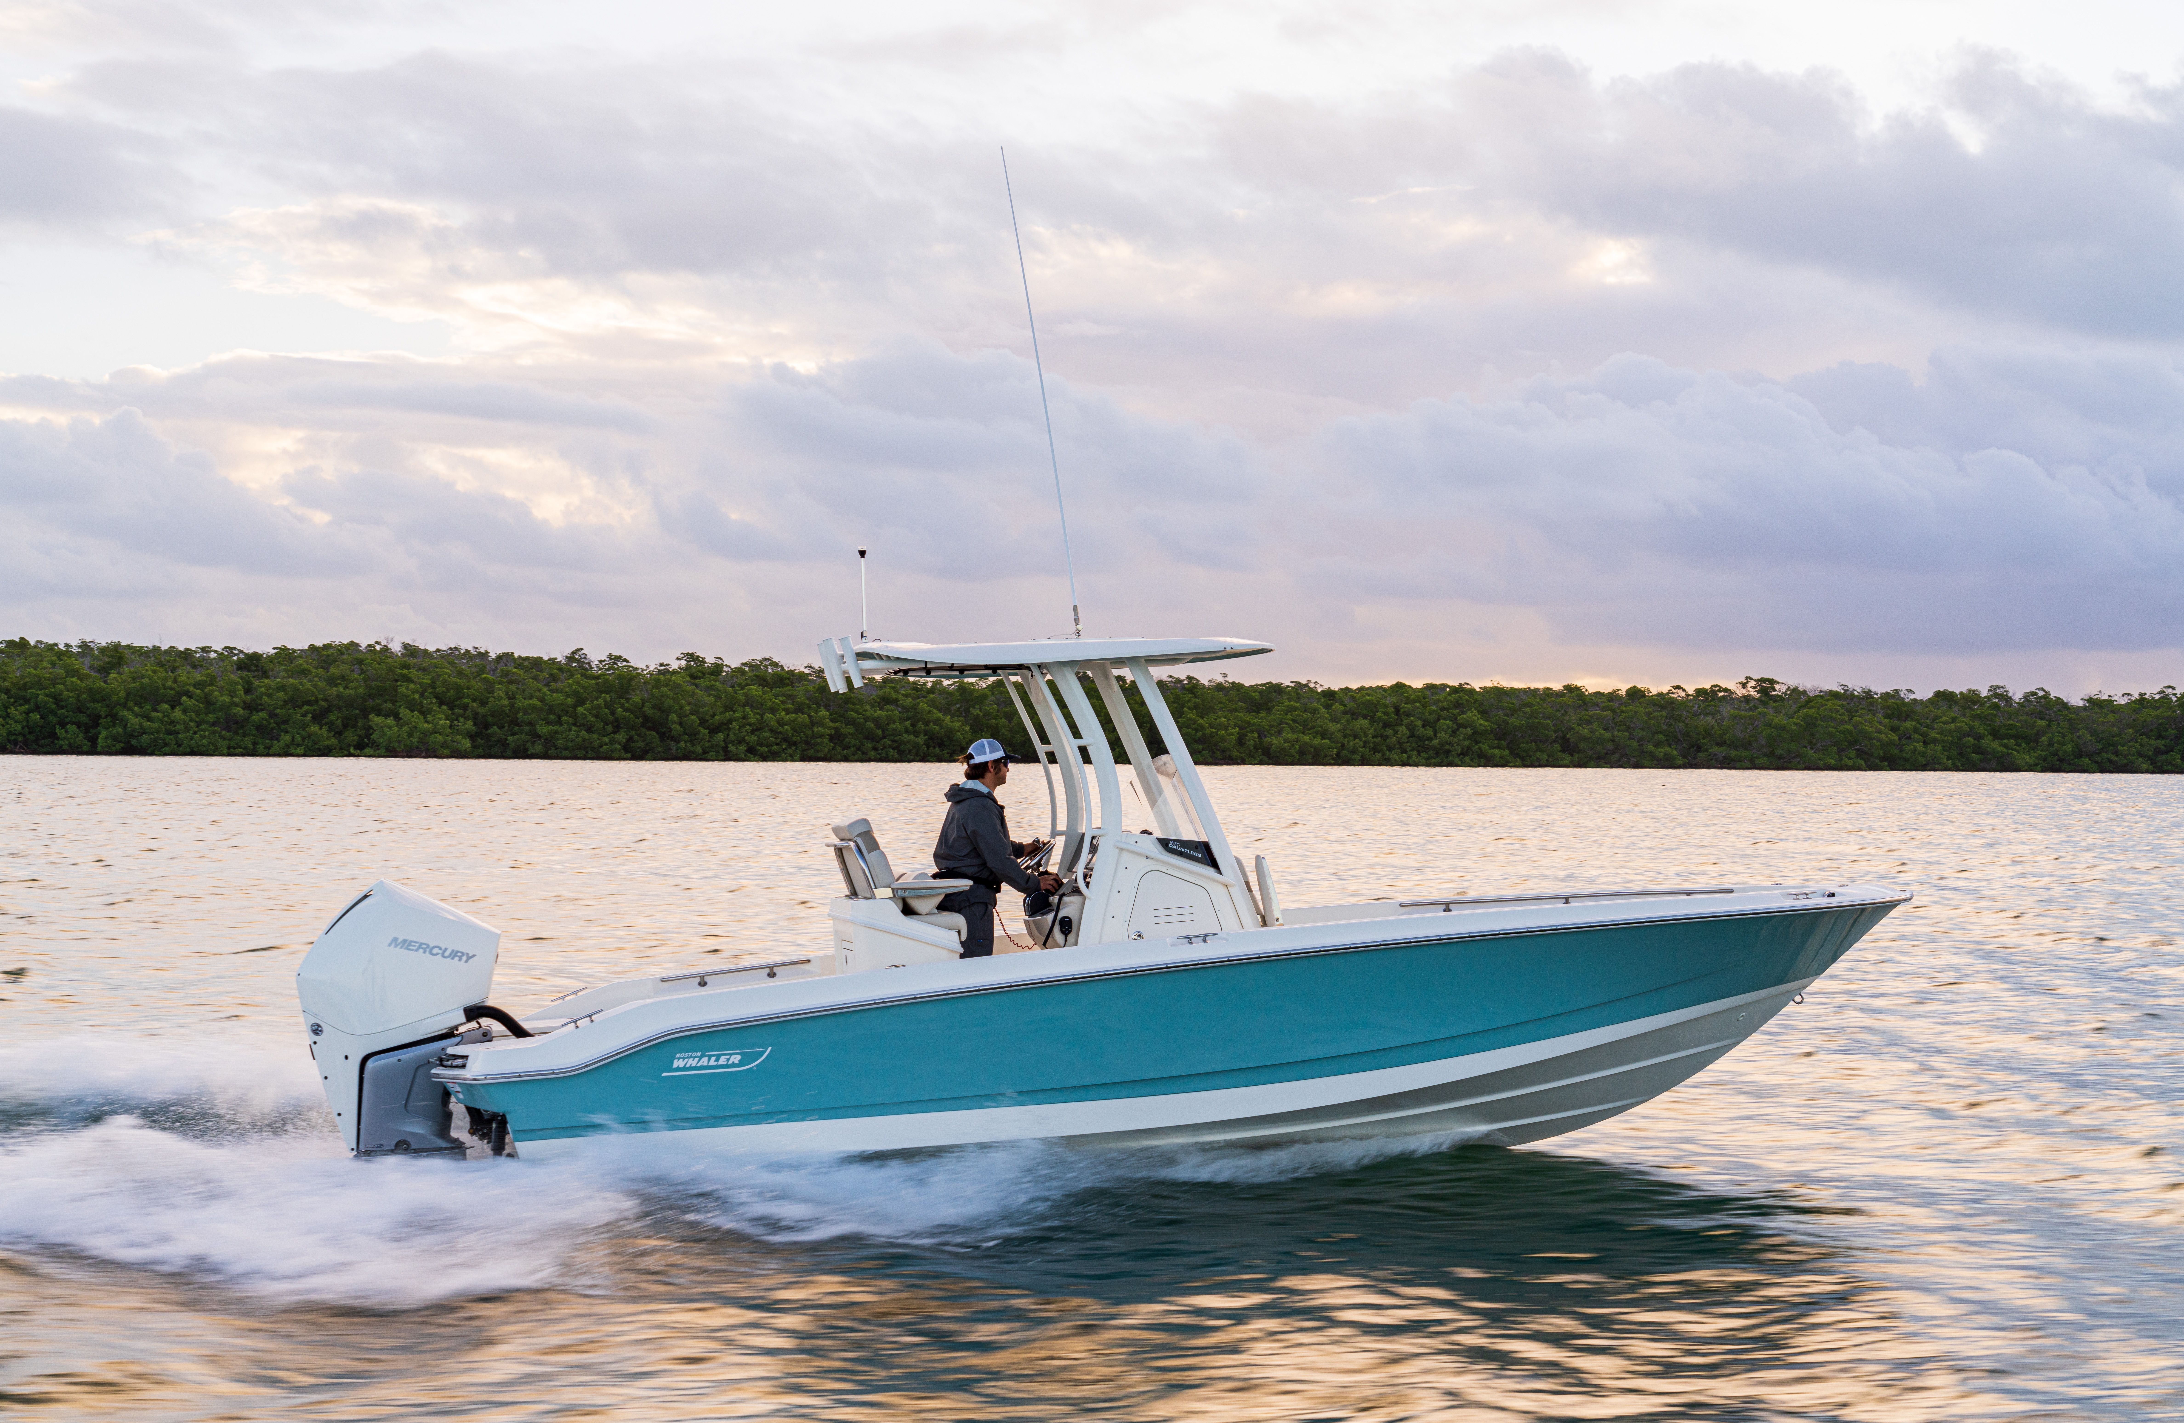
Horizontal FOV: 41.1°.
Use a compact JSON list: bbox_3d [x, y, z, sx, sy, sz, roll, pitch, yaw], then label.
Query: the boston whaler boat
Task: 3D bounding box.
[{"bbox_3d":[0.270,1.090,14.550,8.150,2.930,2.600,-3,0,-11],"label":"boston whaler boat"}]

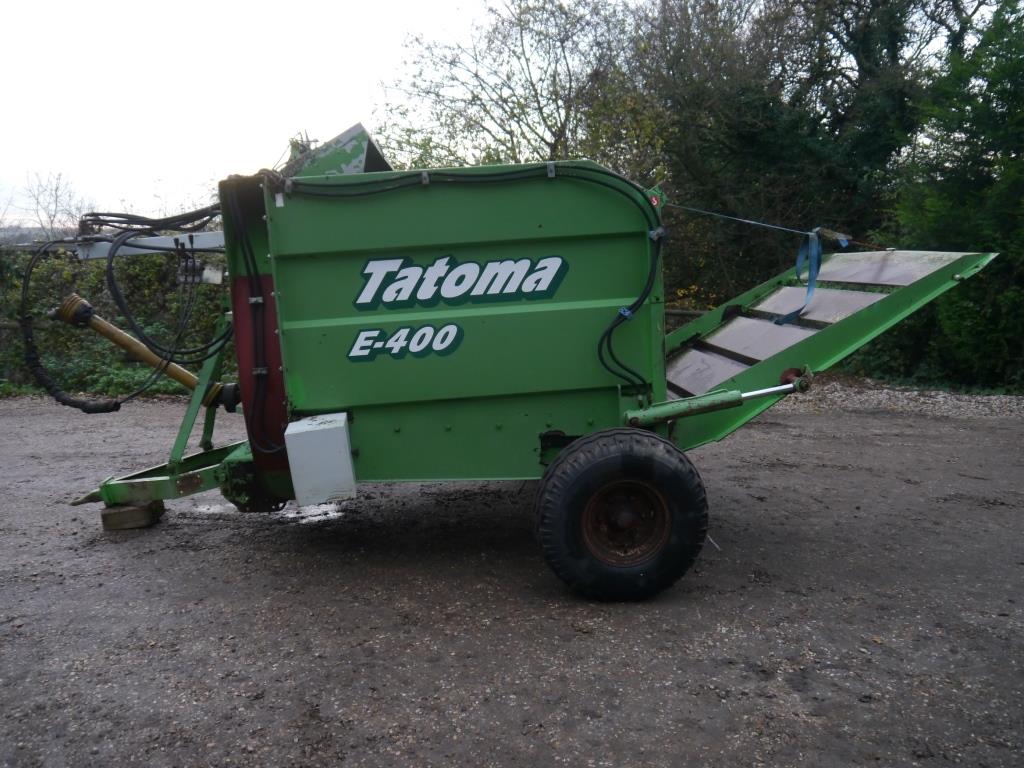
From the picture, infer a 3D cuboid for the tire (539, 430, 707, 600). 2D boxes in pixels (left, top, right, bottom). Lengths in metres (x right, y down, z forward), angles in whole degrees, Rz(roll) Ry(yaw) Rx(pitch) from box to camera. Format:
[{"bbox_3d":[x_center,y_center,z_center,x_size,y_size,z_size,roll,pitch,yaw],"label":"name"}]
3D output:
[{"bbox_3d":[0.528,0.635,3.995,0.819,0.819,0.279,-4,9,-3],"label":"tire"}]

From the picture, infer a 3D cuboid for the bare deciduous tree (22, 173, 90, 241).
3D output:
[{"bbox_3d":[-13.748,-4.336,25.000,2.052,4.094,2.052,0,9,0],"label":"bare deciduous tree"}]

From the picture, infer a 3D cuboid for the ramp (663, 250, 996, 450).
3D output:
[{"bbox_3d":[1.532,-0.282,4.980,1.955,0.284,1.686,-28,9,1],"label":"ramp"}]

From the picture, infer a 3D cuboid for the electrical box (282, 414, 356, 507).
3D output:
[{"bbox_3d":[-0.874,0.354,3.882,0.264,0.335,0.284,-7,9,-3],"label":"electrical box"}]

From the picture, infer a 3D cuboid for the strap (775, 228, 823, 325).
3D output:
[{"bbox_3d":[1.712,-0.642,4.950,0.287,0.574,0.150,-1,9,-4],"label":"strap"}]

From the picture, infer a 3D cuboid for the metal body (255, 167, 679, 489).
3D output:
[{"bbox_3d":[-0.243,-0.402,4.820,1.872,1.499,1.705,-4,9,-3],"label":"metal body"}]

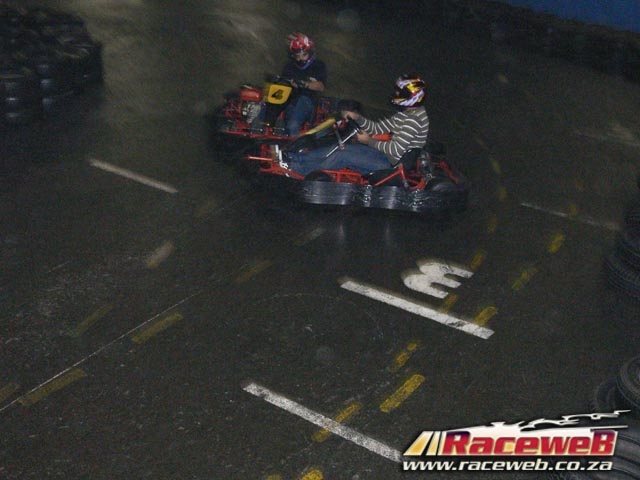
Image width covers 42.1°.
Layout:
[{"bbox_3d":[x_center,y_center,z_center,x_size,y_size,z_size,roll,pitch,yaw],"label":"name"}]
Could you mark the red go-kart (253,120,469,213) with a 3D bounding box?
[{"bbox_3d":[0.340,-0.775,7.455,1.950,0.600,1.250,4,25,11],"label":"red go-kart"}]

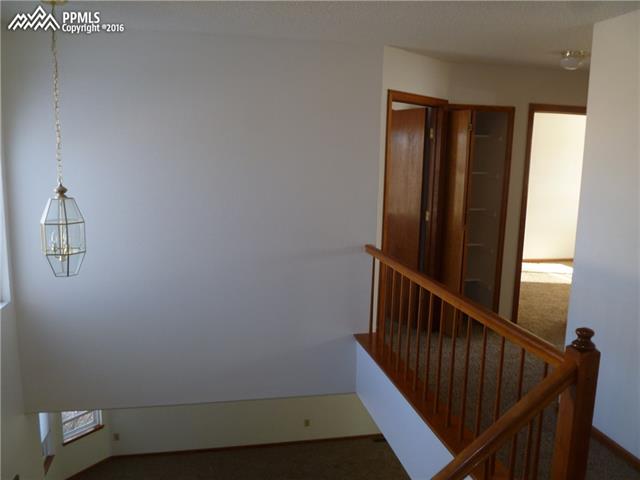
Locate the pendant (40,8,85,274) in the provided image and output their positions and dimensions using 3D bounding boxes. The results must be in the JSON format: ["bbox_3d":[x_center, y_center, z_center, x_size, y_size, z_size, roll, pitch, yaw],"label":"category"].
[{"bbox_3d":[-1.567,-0.593,3.105,0.265,1.620,0.265,0,8,-11],"label":"pendant"}]

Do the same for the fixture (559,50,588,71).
[{"bbox_3d":[2.004,-1.416,4.119,0.215,0.145,0.215,0,8,-11],"label":"fixture"}]

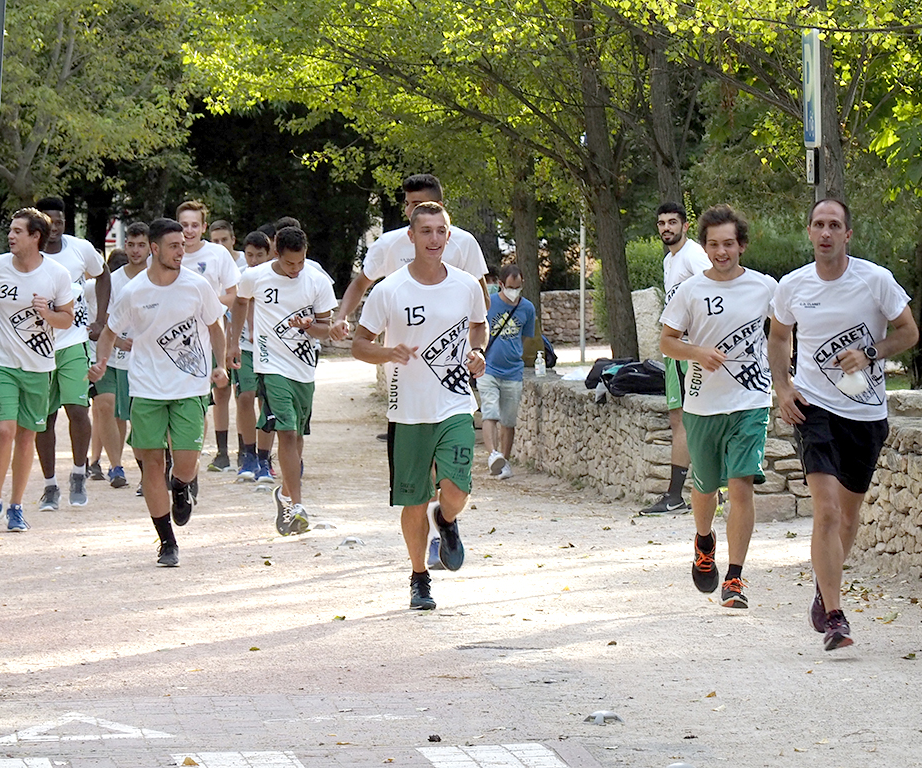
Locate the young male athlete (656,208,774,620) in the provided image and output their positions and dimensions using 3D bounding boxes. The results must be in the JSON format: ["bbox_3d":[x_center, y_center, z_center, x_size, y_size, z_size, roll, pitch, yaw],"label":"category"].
[{"bbox_3d":[1.123,0.102,25.700,0.540,1.764,0.600,0,1,-7],"label":"young male athlete"}]

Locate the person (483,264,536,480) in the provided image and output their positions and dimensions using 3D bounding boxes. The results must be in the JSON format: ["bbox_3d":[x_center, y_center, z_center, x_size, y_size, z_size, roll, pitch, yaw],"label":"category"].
[{"bbox_3d":[0.332,-0.084,43.200,0.500,1.577,0.500,0,1,12],"label":"person"}]

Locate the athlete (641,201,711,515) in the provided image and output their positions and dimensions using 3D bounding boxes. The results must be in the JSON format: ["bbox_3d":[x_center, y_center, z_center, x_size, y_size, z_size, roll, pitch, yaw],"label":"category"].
[{"bbox_3d":[1.269,-0.147,34.200,0.420,1.804,0.500,-1,2,-31],"label":"athlete"}]

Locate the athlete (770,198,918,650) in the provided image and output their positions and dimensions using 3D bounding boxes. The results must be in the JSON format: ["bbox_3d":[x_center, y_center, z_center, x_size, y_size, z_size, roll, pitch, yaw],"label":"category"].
[{"bbox_3d":[1.506,0.160,23.300,0.570,1.780,0.620,0,1,10],"label":"athlete"}]

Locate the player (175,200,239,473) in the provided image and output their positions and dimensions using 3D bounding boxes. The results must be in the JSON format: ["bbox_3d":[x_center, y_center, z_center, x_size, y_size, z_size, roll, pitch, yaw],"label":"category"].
[{"bbox_3d":[-1.550,-0.183,34.400,0.540,1.768,0.550,0,1,0],"label":"player"}]

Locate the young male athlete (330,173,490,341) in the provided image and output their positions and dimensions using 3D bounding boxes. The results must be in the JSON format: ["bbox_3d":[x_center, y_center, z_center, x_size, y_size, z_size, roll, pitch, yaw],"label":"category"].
[{"bbox_3d":[-0.250,-0.063,28.700,0.740,1.926,0.620,0,1,-5],"label":"young male athlete"}]

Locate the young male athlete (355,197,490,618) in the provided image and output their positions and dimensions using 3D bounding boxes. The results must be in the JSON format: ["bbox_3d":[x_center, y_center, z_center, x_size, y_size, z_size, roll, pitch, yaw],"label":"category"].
[{"bbox_3d":[-0.181,0.098,25.800,0.580,1.779,0.620,0,1,-10],"label":"young male athlete"}]

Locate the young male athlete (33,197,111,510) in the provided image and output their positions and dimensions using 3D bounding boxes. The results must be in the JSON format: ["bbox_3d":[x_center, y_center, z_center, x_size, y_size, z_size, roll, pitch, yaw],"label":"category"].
[{"bbox_3d":[-2.343,-0.179,34.700,0.570,1.842,0.520,0,1,0],"label":"young male athlete"}]

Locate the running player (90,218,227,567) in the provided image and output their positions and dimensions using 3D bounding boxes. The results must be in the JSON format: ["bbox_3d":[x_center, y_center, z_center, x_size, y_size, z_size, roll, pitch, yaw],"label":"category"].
[{"bbox_3d":[-1.498,0.042,29.300,0.660,1.723,0.620,0,1,-3],"label":"running player"}]

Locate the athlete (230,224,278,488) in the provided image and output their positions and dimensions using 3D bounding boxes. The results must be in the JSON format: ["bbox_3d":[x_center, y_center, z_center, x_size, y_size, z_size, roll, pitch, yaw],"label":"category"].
[{"bbox_3d":[-1.322,-0.181,39.000,0.480,1.661,0.500,0,1,0],"label":"athlete"}]

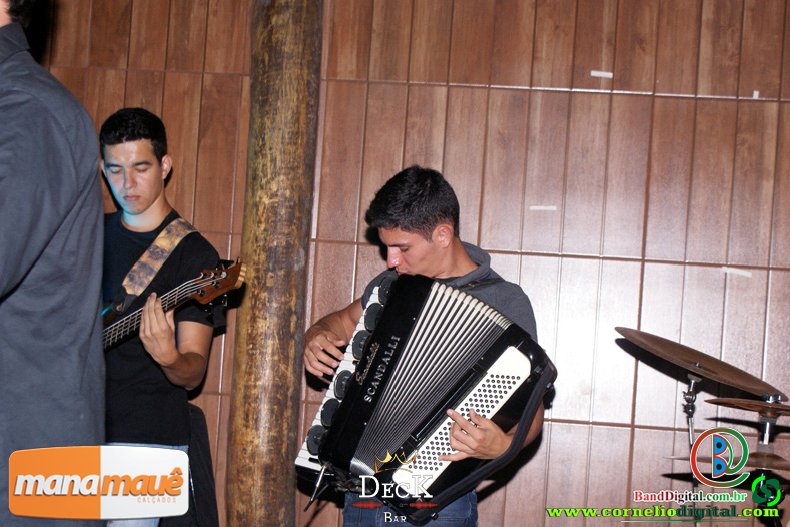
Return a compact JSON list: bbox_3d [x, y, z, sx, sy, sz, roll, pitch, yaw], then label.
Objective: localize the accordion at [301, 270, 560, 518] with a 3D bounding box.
[{"bbox_3d":[0.028,0.303,3.339,0.510,0.510,0.210,24,-16,33],"label":"accordion"}]

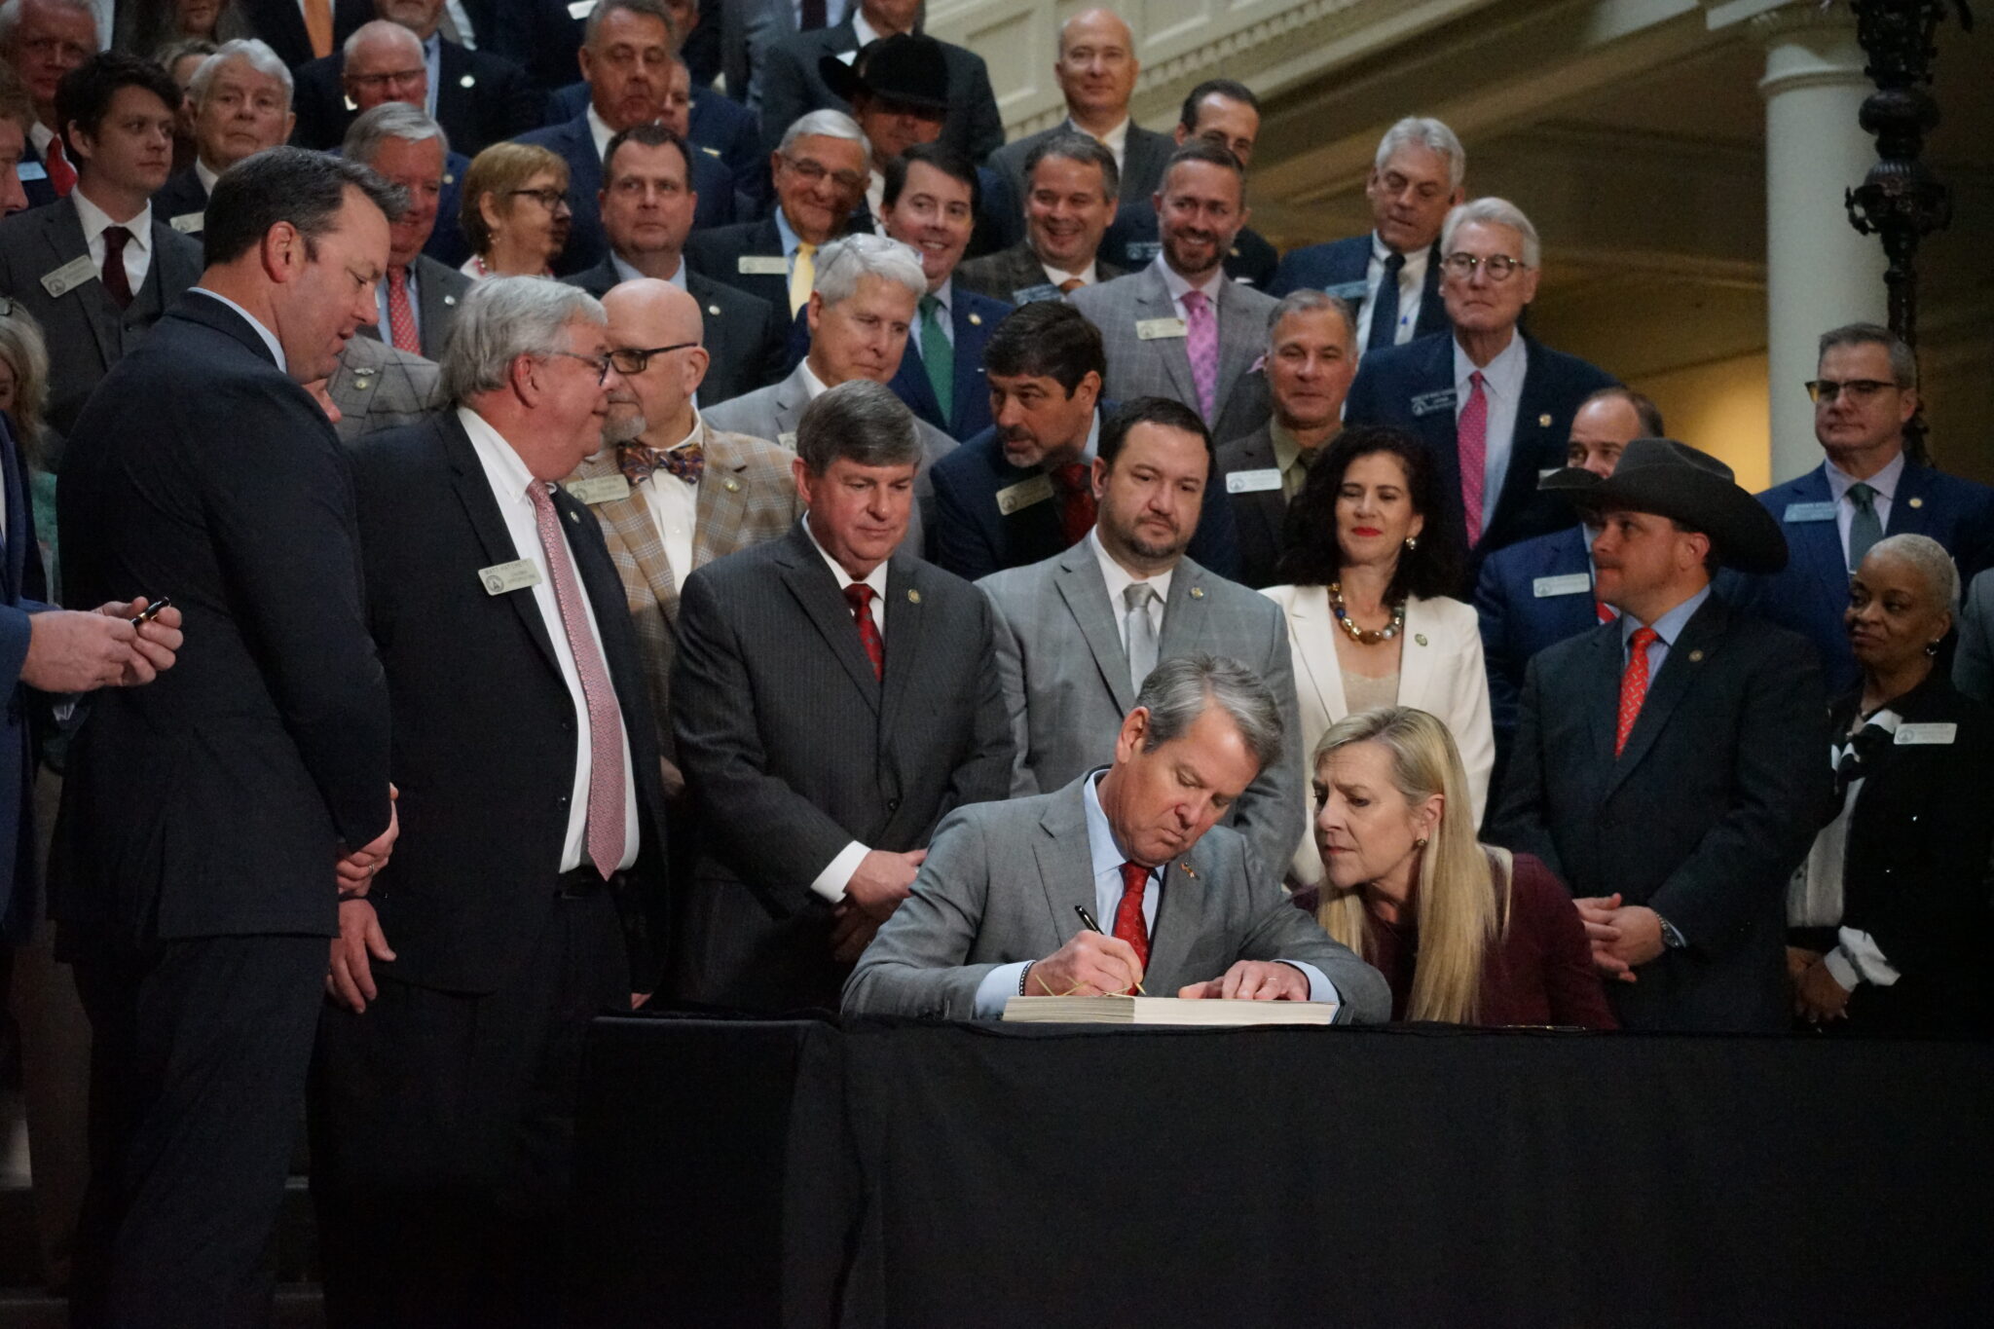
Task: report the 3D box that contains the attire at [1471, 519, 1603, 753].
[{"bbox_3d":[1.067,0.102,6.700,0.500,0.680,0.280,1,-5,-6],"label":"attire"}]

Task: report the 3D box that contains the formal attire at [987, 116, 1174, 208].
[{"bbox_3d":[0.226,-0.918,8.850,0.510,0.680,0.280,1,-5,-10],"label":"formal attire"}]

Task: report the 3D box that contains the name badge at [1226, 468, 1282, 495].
[{"bbox_3d":[0.433,-0.308,6.520,0.092,0.033,0.006,-5,-16,-11],"label":"name badge"}]

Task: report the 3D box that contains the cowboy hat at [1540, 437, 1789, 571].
[{"bbox_3d":[1.021,-0.237,5.900,0.380,0.155,0.320,15,-12,-33],"label":"cowboy hat"}]

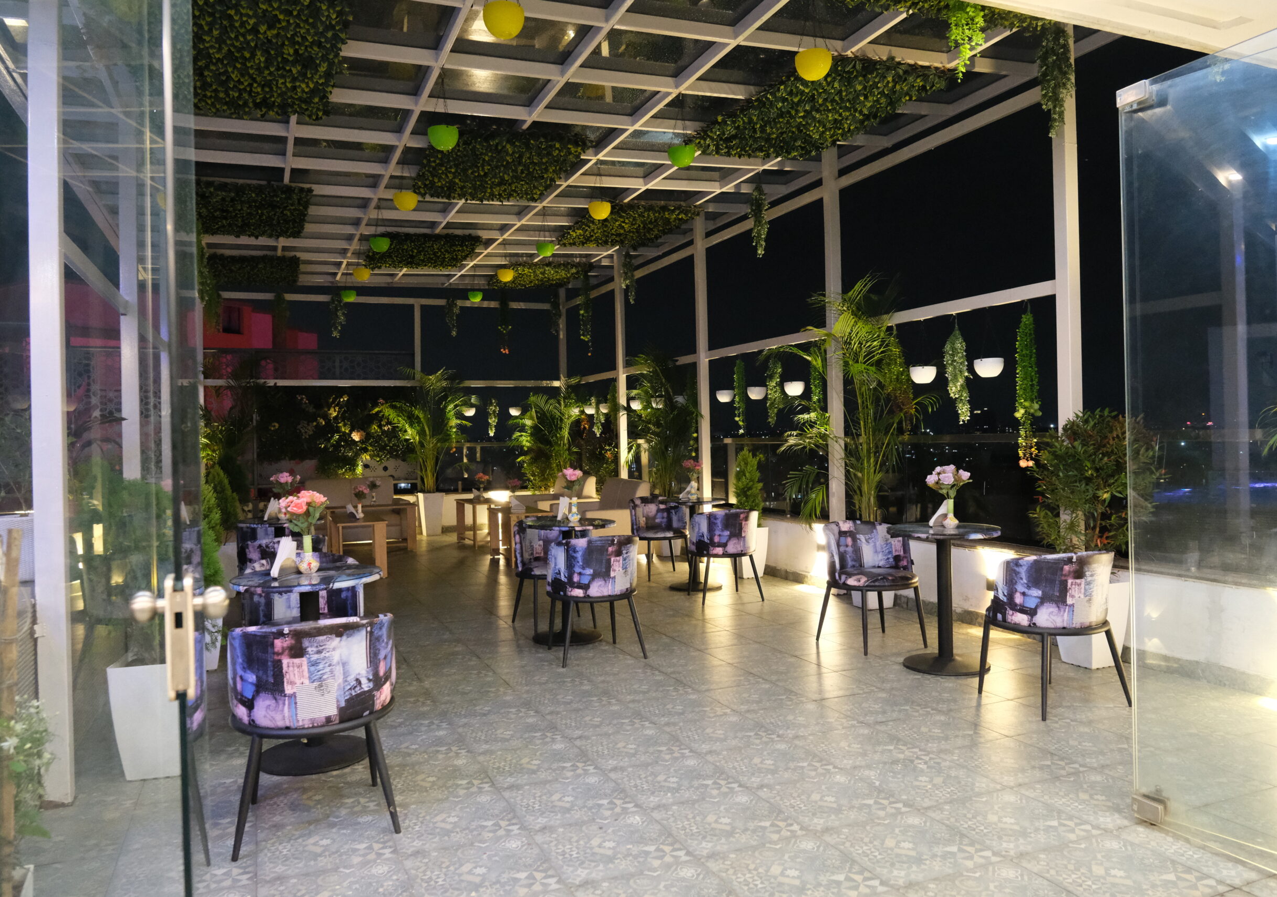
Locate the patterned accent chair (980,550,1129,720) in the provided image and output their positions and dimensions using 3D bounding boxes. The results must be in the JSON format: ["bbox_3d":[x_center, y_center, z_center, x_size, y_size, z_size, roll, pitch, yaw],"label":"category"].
[{"bbox_3d":[1.920,0.820,4.183,0.522,0.714,0.504,-2,1,-21],"label":"patterned accent chair"}]

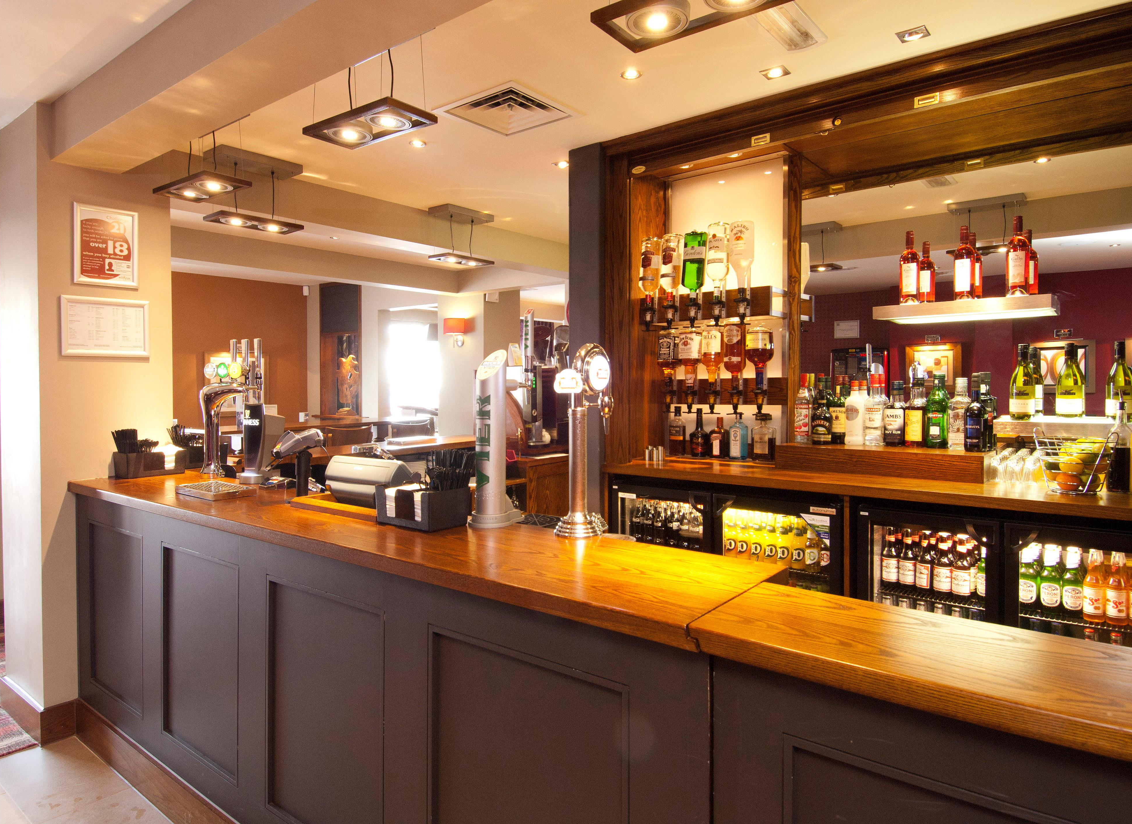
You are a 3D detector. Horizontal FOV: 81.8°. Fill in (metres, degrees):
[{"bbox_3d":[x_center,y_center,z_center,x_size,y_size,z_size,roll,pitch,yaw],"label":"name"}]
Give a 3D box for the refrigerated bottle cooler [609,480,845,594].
[{"bbox_3d":[0.790,0.787,2.970,1.000,0.890,0.520,1,2,37],"label":"refrigerated bottle cooler"}]

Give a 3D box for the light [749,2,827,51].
[{"bbox_3d":[0.689,-1.236,2.069,0.150,0.030,0.390,1,2,40],"label":"light"}]

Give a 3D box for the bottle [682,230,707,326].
[{"bbox_3d":[0.642,-0.671,3.270,0.103,0.480,0.083,4,3,39],"label":"bottle"}]

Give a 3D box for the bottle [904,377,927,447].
[{"bbox_3d":[1.456,0.000,2.724,0.075,0.295,0.072,1,1,37],"label":"bottle"}]

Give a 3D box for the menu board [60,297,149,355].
[{"bbox_3d":[-1.964,-0.364,2.805,0.020,0.242,0.330,1,2,39],"label":"menu board"}]

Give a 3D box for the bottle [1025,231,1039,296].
[{"bbox_3d":[1.896,-0.592,2.680,0.075,0.306,0.075,1,3,39],"label":"bottle"}]

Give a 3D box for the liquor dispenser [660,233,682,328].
[{"bbox_3d":[0.513,-0.639,3.183,0.100,0.462,0.110,0,1,0],"label":"liquor dispenser"}]

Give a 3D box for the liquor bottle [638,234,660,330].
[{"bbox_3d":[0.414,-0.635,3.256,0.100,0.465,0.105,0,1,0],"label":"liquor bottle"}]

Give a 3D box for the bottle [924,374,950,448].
[{"bbox_3d":[1.518,-0.001,2.673,0.079,0.302,0.079,1,1,37],"label":"bottle"}]

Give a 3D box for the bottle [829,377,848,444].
[{"bbox_3d":[1.217,-0.008,2.918,0.077,0.305,0.077,1,1,37],"label":"bottle"}]

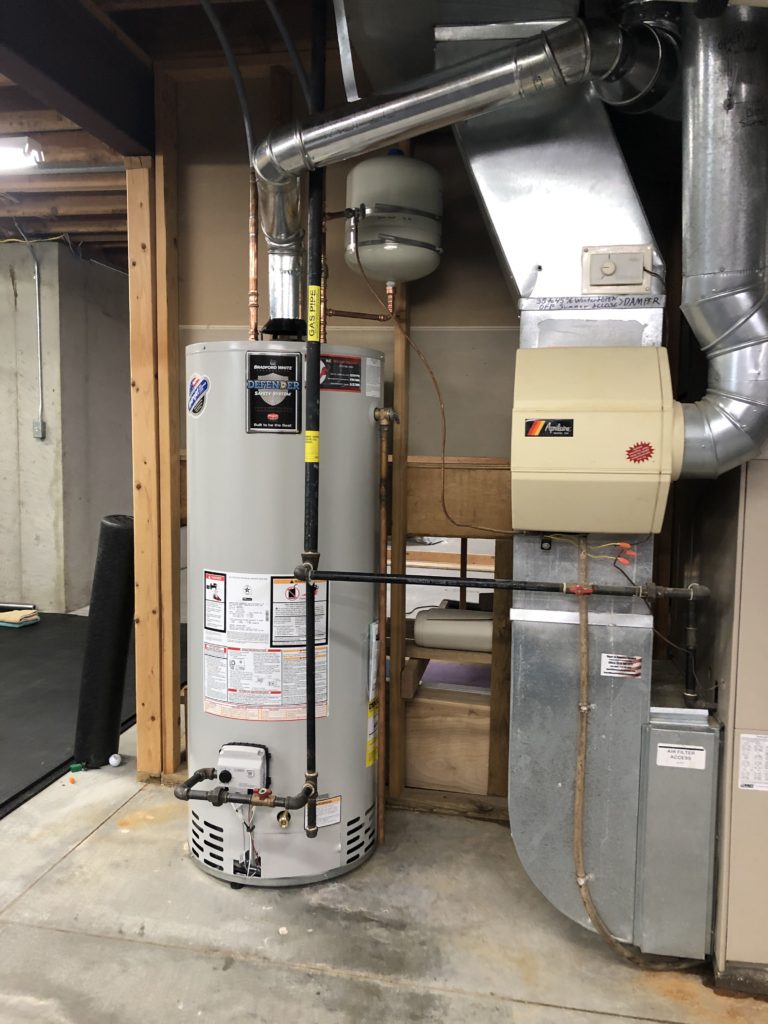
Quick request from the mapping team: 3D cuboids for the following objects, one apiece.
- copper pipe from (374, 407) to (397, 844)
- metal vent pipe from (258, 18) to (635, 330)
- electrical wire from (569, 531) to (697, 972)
[{"bbox_3d":[0.001,0.324,2.279,0.055,1.220,0.045,2,5,12],"label":"copper pipe"},{"bbox_3d":[0.133,-0.908,2.254,0.985,0.746,0.156,2,5,13],"label":"metal vent pipe"},{"bbox_3d":[0.587,0.560,1.891,0.294,1.005,0.050,2,5,12],"label":"electrical wire"}]

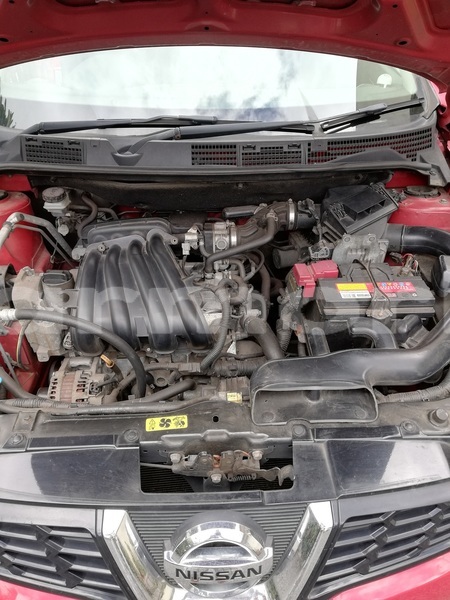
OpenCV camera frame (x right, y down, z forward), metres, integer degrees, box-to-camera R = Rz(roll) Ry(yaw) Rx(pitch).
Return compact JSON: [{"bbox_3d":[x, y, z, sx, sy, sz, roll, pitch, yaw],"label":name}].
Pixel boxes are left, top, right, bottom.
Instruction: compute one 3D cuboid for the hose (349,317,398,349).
[{"bbox_3d":[0.314,0.069,0.990,0.105,0.055,0.060,-1,33,1],"label":"hose"}]

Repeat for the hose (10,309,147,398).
[{"bbox_3d":[-0.270,0.097,0.880,0.250,0.090,0.150,-1,33,1],"label":"hose"}]

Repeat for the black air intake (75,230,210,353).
[{"bbox_3d":[-0.186,-0.015,1.080,0.300,0.140,0.260,-1,55,1],"label":"black air intake"}]

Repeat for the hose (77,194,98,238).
[{"bbox_3d":[-0.370,-0.225,1.260,0.060,0.080,0.110,-1,33,1],"label":"hose"}]

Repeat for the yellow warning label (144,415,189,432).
[{"bbox_3d":[-0.091,0.192,0.730,0.063,0.002,0.026,-3,40,-2],"label":"yellow warning label"}]

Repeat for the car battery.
[{"bbox_3d":[0.336,0.038,1.135,0.242,0.190,0.175,-2,33,0],"label":"car battery"}]

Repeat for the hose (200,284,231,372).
[{"bbox_3d":[-0.020,0.058,0.980,0.062,0.065,0.205,-1,48,1],"label":"hose"}]

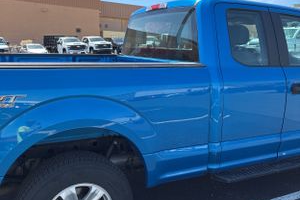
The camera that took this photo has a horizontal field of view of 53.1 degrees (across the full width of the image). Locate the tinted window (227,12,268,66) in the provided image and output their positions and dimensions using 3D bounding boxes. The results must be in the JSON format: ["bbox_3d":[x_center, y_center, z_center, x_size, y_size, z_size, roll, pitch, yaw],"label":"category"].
[{"bbox_3d":[0.854,-0.535,2.630,0.430,0.480,0.050,-4,-1,-28],"label":"tinted window"}]

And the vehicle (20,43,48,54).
[{"bbox_3d":[-10.581,-4.408,27.346,1.850,1.430,4.750,-5,13,-32],"label":"vehicle"}]

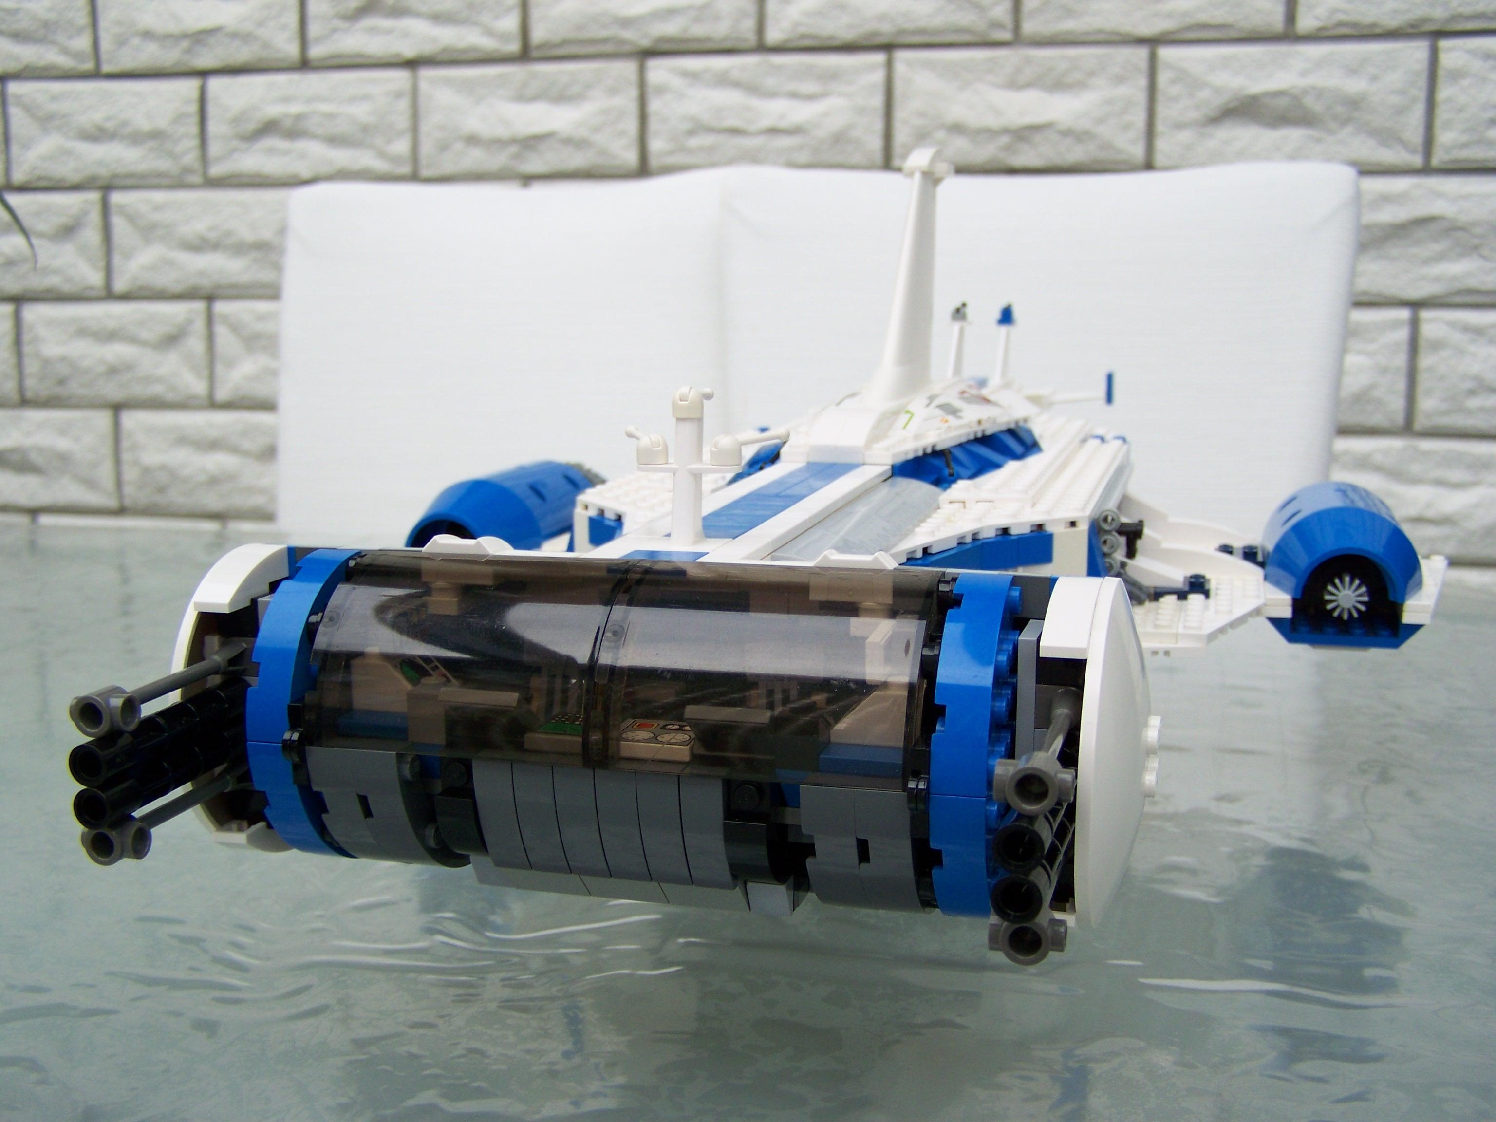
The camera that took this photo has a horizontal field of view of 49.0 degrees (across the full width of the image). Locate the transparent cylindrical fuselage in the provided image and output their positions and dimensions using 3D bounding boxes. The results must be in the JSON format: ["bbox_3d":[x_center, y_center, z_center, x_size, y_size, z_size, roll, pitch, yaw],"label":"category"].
[{"bbox_3d":[-0.024,0.018,0.304,0.115,0.032,0.033,2,11,16],"label":"transparent cylindrical fuselage"}]

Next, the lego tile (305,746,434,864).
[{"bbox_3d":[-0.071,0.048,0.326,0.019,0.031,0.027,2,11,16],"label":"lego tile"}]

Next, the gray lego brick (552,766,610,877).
[{"bbox_3d":[-0.030,0.048,0.306,0.008,0.024,0.010,2,11,16],"label":"gray lego brick"}]

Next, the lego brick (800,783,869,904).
[{"bbox_3d":[0.018,0.051,0.297,0.010,0.032,0.031,2,11,16],"label":"lego brick"}]

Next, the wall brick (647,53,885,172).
[{"bbox_3d":[0.015,-0.247,0.912,0.132,0.063,0.045,2,10,13],"label":"wall brick"}]

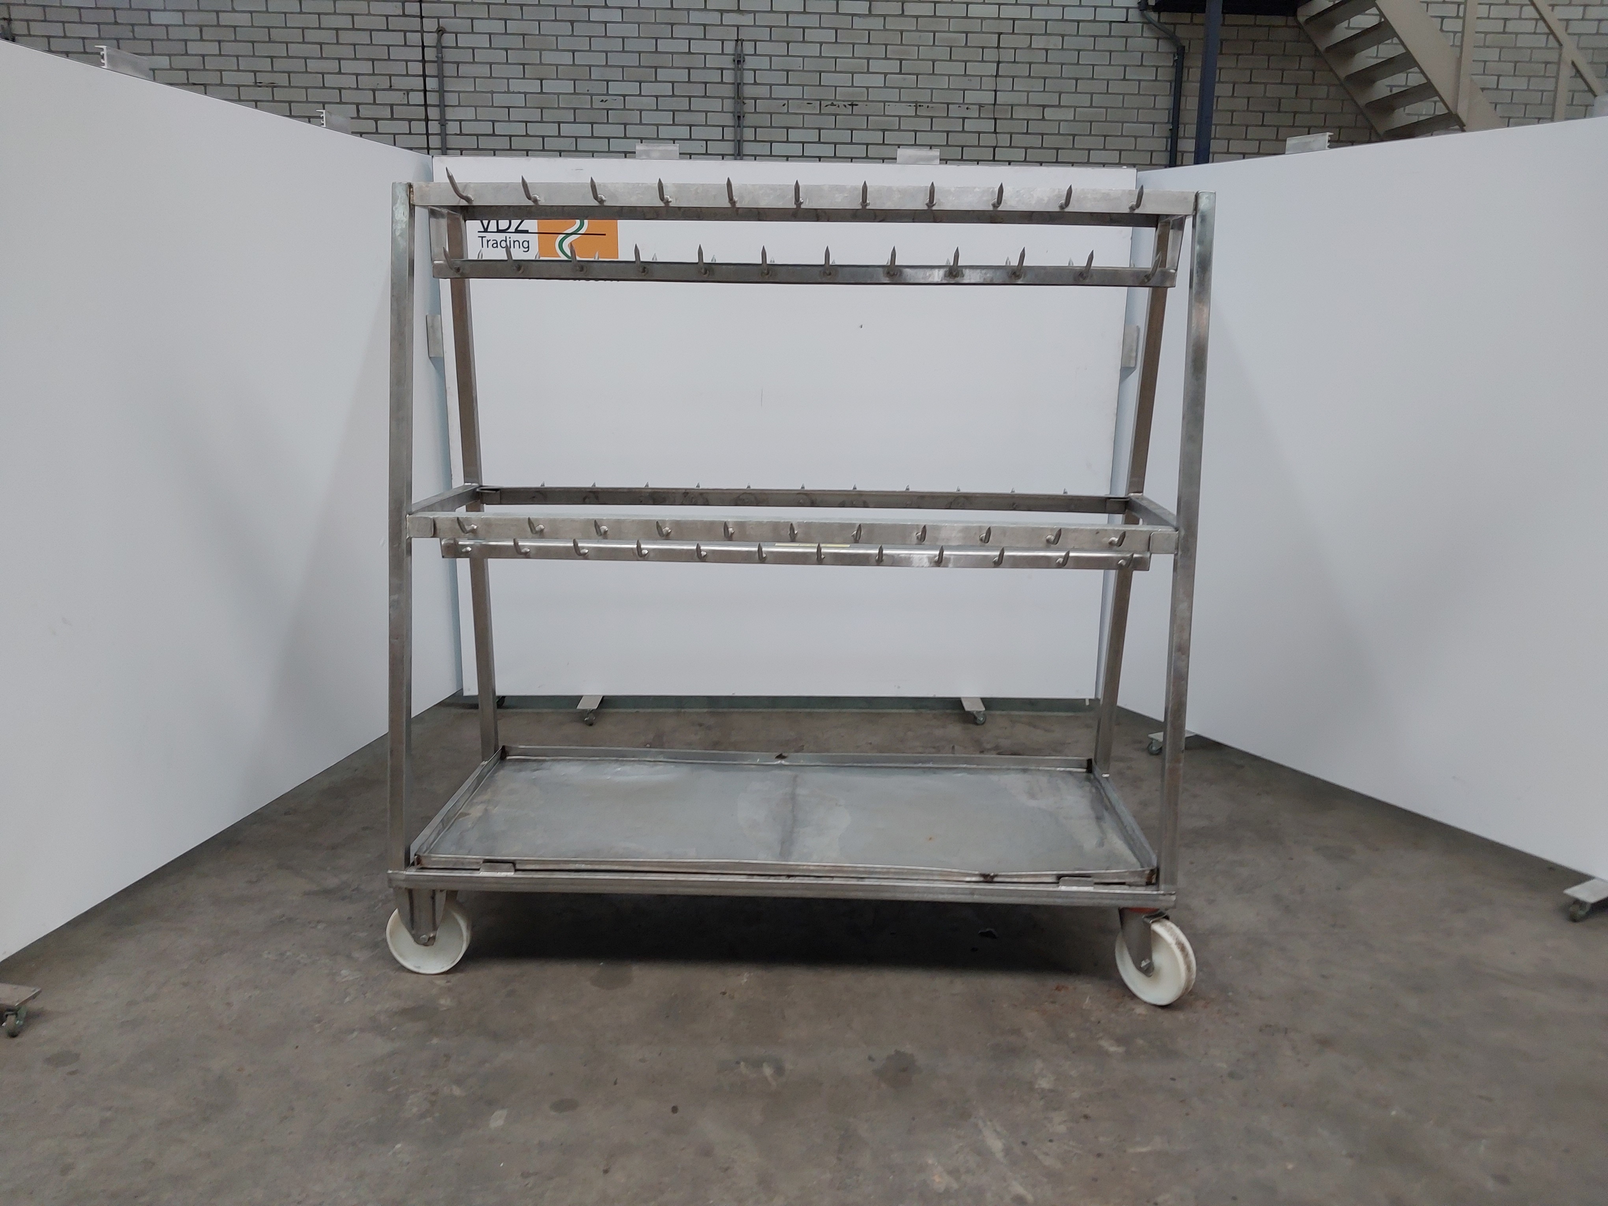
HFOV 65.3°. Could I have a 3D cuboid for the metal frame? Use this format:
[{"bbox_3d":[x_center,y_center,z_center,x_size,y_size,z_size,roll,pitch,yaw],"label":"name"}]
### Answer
[{"bbox_3d":[-0.022,-0.071,3.254,1.901,1.923,0.861,2,12,2],"label":"metal frame"}]

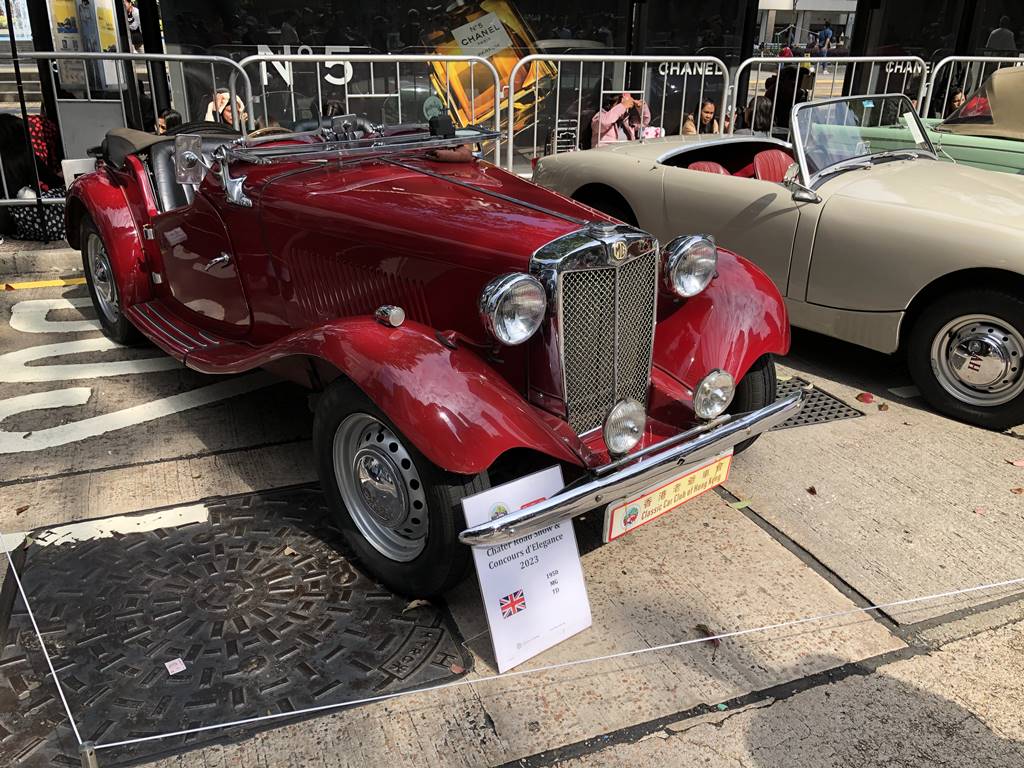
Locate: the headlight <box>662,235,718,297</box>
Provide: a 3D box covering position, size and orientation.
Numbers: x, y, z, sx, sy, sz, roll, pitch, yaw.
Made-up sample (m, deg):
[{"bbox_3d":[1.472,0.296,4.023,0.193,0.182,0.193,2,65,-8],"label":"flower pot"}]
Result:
[{"bbox_3d":[0.516,-0.359,2.499,0.190,0.192,0.135,-15,29,-34],"label":"headlight"}]

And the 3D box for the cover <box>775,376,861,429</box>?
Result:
[{"bbox_3d":[1.141,0.089,3.533,0.530,0.030,0.441,-7,24,-19],"label":"cover"}]

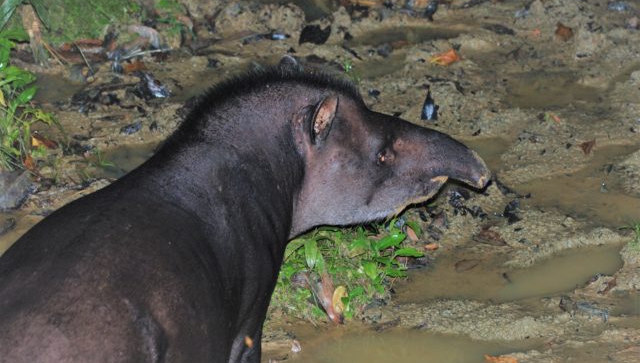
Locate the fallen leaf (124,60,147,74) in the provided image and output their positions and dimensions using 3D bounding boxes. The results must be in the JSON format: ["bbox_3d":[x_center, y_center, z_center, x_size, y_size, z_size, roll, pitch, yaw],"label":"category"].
[{"bbox_3d":[-0.491,-0.304,14.091,0.060,0.015,0.050,0,19,0],"label":"fallen leaf"}]

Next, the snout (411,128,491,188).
[{"bbox_3d":[0.292,-0.052,12.030,0.185,0.115,0.100,15,14,-20],"label":"snout"}]

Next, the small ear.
[{"bbox_3d":[0.010,-0.139,11.920,0.055,0.115,0.045,9,22,-36],"label":"small ear"}]

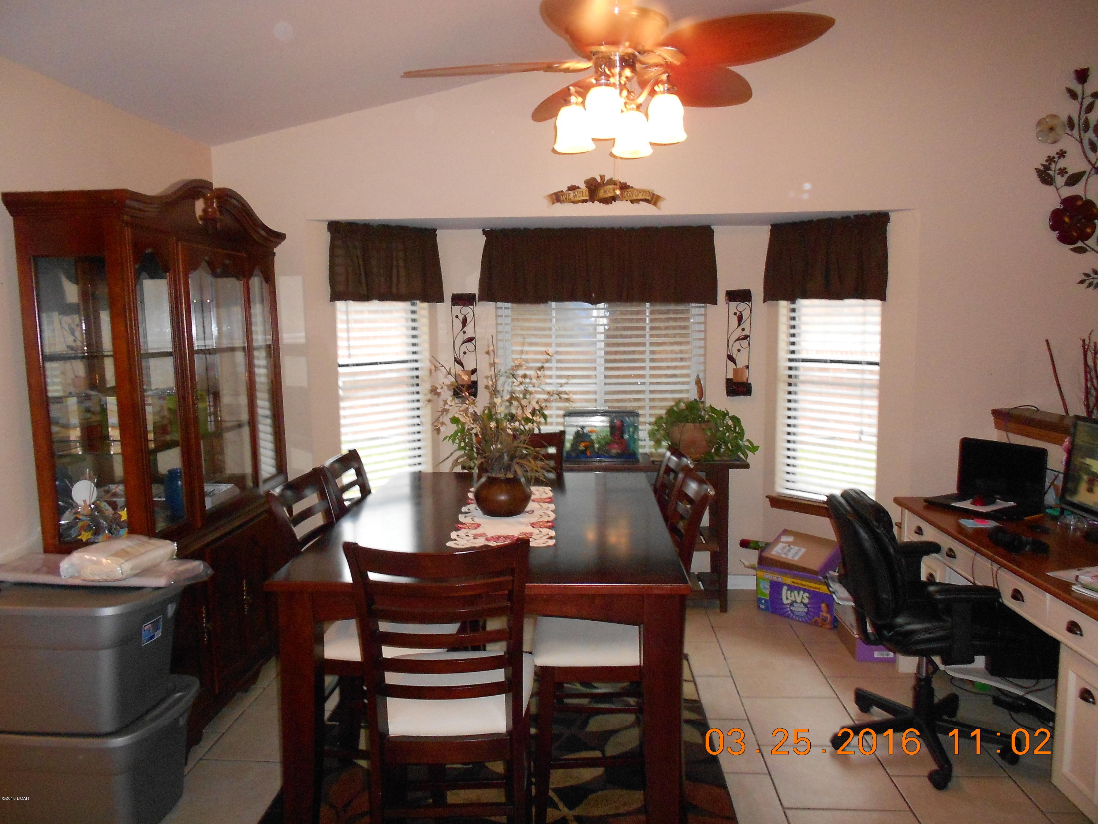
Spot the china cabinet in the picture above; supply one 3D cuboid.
[{"bbox_3d":[-1.529,0.145,3.515,0.410,2.155,1.450,0,7,3],"label":"china cabinet"}]

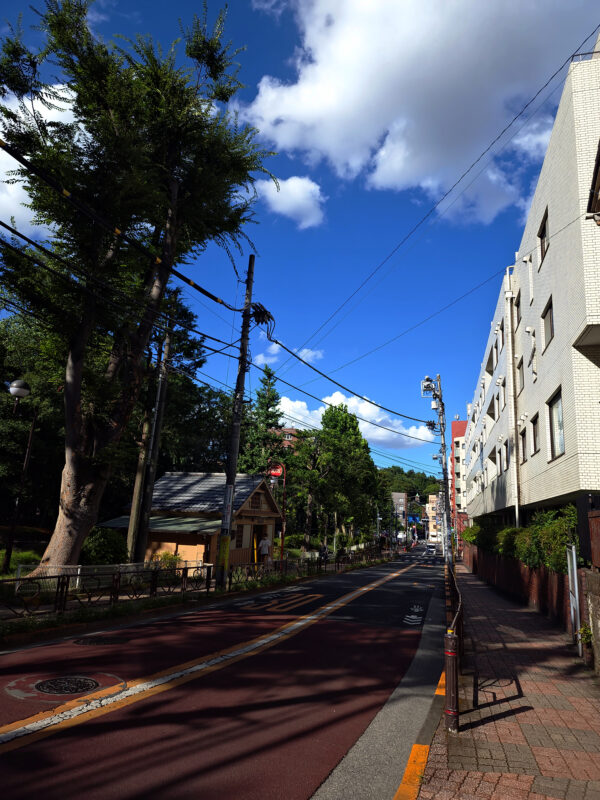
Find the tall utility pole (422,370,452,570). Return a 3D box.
[{"bbox_3d":[8.043,3.888,31.042,1.700,11.100,1.000,0,-14,15],"label":"tall utility pole"}]

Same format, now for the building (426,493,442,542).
[{"bbox_3d":[41.530,35.875,161.509,6.500,14.000,10.000,0,-14,15],"label":"building"}]

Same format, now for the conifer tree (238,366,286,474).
[{"bbox_3d":[-2.757,3.908,36.012,4.600,12.900,4.600,4,-13,0],"label":"conifer tree"}]

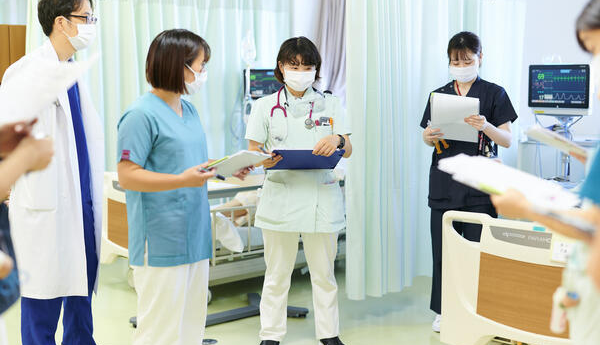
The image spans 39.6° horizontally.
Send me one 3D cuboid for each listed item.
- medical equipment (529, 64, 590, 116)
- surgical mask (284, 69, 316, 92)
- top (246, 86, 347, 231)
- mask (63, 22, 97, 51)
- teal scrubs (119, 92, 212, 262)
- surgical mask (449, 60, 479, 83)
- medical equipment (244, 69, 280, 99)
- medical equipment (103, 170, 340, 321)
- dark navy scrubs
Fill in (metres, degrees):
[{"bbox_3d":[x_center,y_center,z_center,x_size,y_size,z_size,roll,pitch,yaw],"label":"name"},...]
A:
[{"bbox_3d":[1.668,-0.528,5.325,0.385,0.320,0.170,2,6,24],"label":"medical equipment"},{"bbox_3d":[0.002,-0.427,3.890,0.150,0.105,0.090,0,14,-2],"label":"surgical mask"},{"bbox_3d":[-0.017,-0.063,4.018,0.490,0.681,0.290,-1,6,-3],"label":"top"},{"bbox_3d":[-1.008,-0.621,3.816,0.110,0.120,0.140,11,9,21],"label":"mask"},{"bbox_3d":[-0.556,0.021,3.440,0.290,0.699,0.440,3,7,32],"label":"teal scrubs"},{"bbox_3d":[0.842,-0.520,4.289,0.150,0.120,0.095,2,16,22],"label":"surgical mask"},{"bbox_3d":[-0.282,-0.714,7.074,0.385,0.320,0.170,1,6,12],"label":"medical equipment"},{"bbox_3d":[-0.255,0.317,5.745,2.120,0.830,0.970,-6,8,-44],"label":"medical equipment"},{"bbox_3d":[0.908,0.143,4.448,0.510,1.284,0.320,2,6,20],"label":"dark navy scrubs"}]

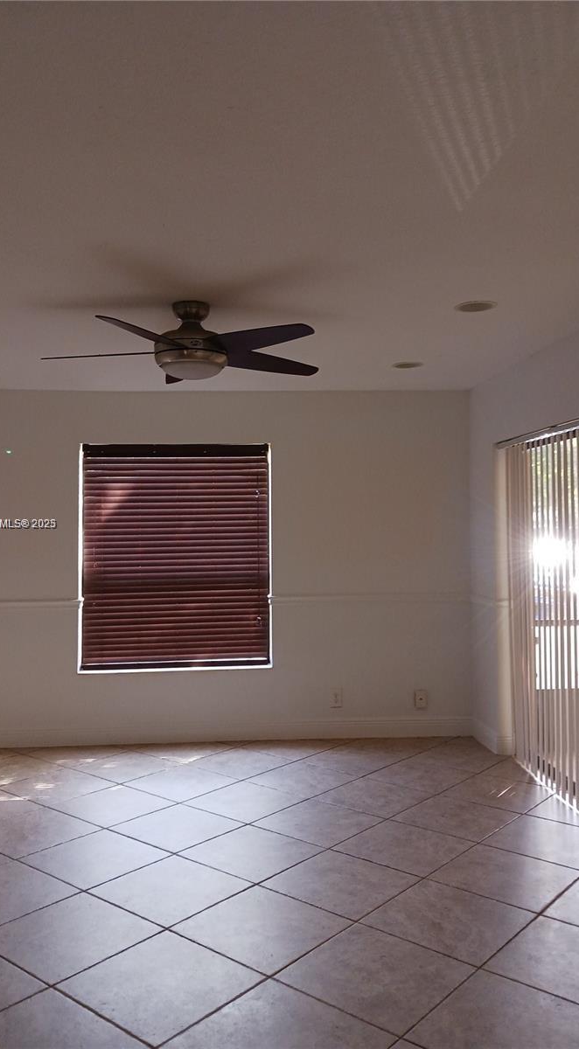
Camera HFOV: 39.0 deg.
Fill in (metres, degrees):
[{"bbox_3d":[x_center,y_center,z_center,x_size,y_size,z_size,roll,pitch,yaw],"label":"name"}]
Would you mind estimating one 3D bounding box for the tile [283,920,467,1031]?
[{"bbox_3d":[0.291,1.509,2.760,0.498,0.010,0.498,0,0,39],"label":"tile"}]

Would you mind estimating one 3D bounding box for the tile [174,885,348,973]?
[{"bbox_3d":[-0.099,1.506,3.067,0.500,0.010,0.500,-1,-1,40],"label":"tile"}]

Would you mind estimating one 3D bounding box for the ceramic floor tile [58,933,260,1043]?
[{"bbox_3d":[-0.419,1.502,2.679,0.500,0.010,0.500,-1,-1,40],"label":"ceramic floor tile"}]

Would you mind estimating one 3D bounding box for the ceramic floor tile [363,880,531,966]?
[{"bbox_3d":[0.616,1.525,3.161,0.500,0.010,0.500,0,-1,39],"label":"ceramic floor tile"}]

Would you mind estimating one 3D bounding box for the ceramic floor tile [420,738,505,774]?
[{"bbox_3d":[1.114,1.527,5.327,0.500,0.010,0.500,-1,-1,40],"label":"ceramic floor tile"}]

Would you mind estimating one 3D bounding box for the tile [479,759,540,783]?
[{"bbox_3d":[1.482,1.546,5.084,0.424,0.010,0.510,0,-1,39],"label":"tile"}]

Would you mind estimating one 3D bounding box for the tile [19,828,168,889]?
[{"bbox_3d":[-0.875,1.513,3.707,0.500,0.010,0.500,-1,-1,40],"label":"tile"}]

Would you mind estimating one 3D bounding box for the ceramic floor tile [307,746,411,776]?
[{"bbox_3d":[0.400,1.541,5.306,0.500,0.010,0.500,0,-1,39],"label":"ceramic floor tile"}]

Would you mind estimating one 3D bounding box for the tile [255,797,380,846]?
[{"bbox_3d":[0.151,1.530,4.197,0.500,0.010,0.500,0,-1,39],"label":"tile"}]

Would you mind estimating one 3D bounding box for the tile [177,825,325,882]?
[{"bbox_3d":[-0.171,1.525,3.804,0.500,0.010,0.500,0,-1,39],"label":"tile"}]

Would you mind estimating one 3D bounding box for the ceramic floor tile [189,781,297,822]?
[{"bbox_3d":[-0.242,1.530,4.519,0.500,0.010,0.500,0,-1,39],"label":"ceramic floor tile"}]

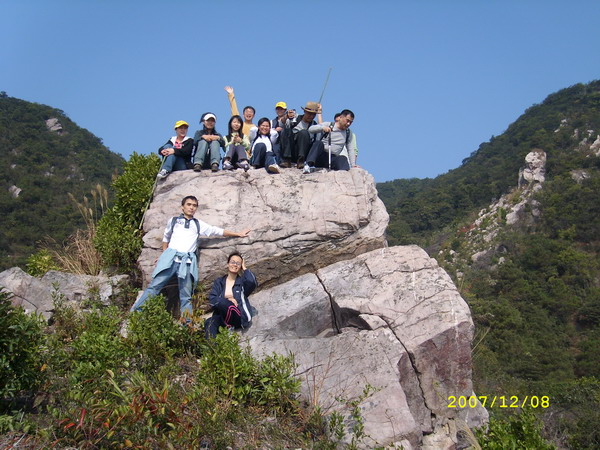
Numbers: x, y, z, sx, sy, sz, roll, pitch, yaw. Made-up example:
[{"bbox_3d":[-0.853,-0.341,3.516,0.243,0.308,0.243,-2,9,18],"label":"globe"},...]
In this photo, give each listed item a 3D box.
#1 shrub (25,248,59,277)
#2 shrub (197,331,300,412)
[{"bbox_3d":[-3.792,0.565,8.900,0.510,0.450,0.460,0,-5,0],"label":"shrub"},{"bbox_3d":[-0.501,1.425,5.900,1.000,0.800,0.750,0,-5,0],"label":"shrub"}]

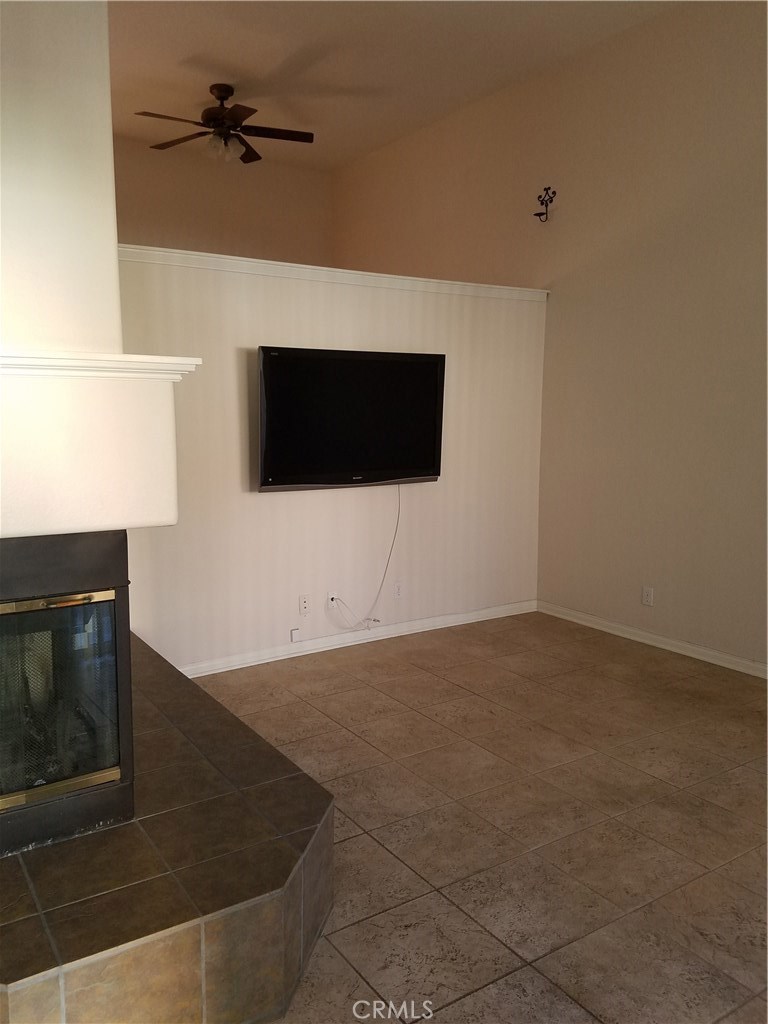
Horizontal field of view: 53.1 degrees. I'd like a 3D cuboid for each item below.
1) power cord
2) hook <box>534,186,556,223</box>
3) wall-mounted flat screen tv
[{"bbox_3d":[-0.116,0.298,4.923,0.540,0.920,0.100,-5,9,-33],"label":"power cord"},{"bbox_3d":[1.127,-2.193,5.476,0.135,0.245,0.178,-5,9,-33],"label":"hook"},{"bbox_3d":[-0.182,-0.564,4.656,1.255,0.790,0.115,-4,11,-32],"label":"wall-mounted flat screen tv"}]

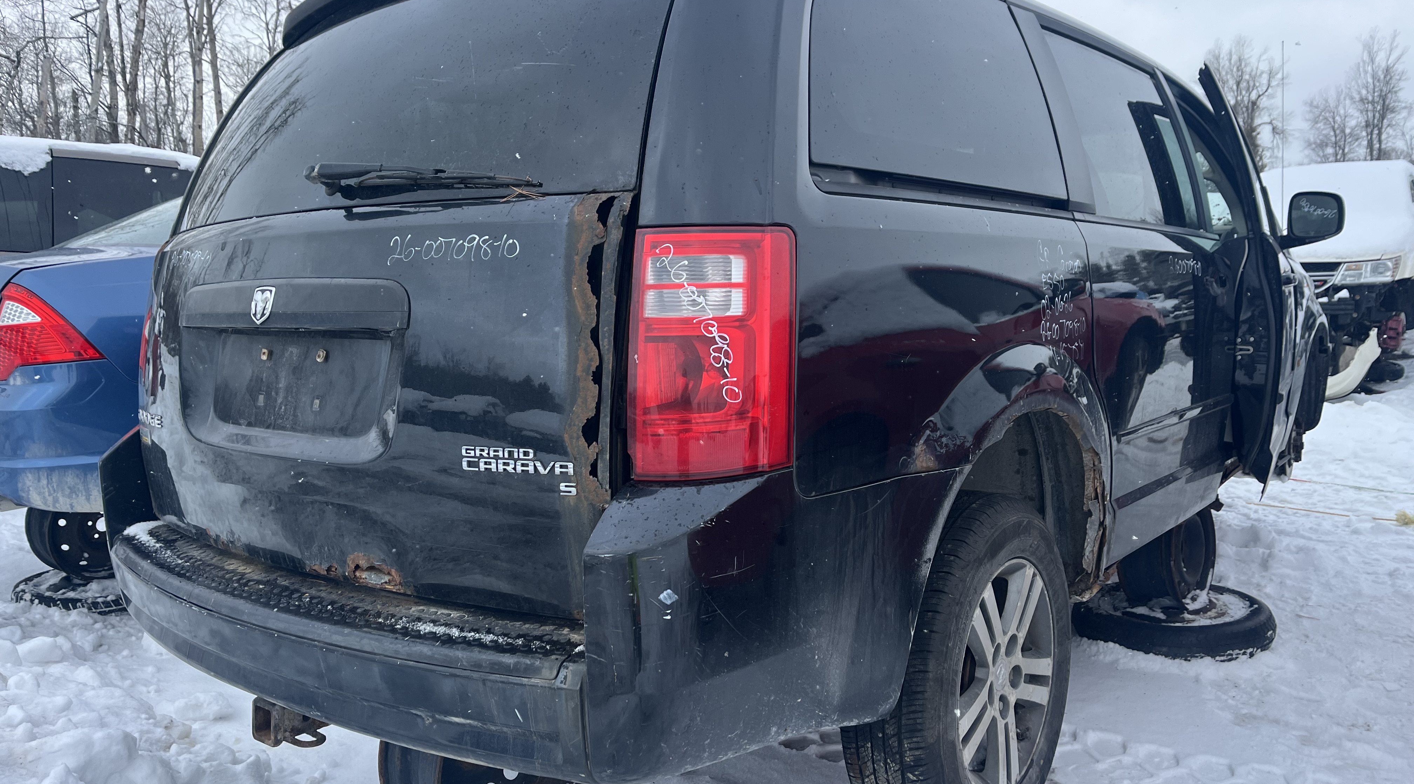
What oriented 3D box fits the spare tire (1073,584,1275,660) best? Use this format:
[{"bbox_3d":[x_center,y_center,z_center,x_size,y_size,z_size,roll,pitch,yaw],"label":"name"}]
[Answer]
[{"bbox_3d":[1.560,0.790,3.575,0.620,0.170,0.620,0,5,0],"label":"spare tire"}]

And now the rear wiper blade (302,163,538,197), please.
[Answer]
[{"bbox_3d":[-0.459,-0.327,1.670,0.525,0.055,0.055,8,-8,30],"label":"rear wiper blade"}]

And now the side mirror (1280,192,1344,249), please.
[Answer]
[{"bbox_3d":[2.173,-0.614,3.805,0.215,0.205,0.140,3,6,34],"label":"side mirror"}]

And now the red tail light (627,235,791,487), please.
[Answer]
[{"bbox_3d":[0.012,-0.054,1.473,0.215,0.338,0.125,2,6,30],"label":"red tail light"}]

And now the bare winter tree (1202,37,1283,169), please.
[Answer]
[{"bbox_3d":[22.866,-9.163,45.498,3.800,12.000,3.800,0,5,0],"label":"bare winter tree"}]

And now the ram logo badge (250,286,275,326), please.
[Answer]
[{"bbox_3d":[-0.755,-0.146,1.812,0.058,0.067,0.012,3,-9,38],"label":"ram logo badge"}]

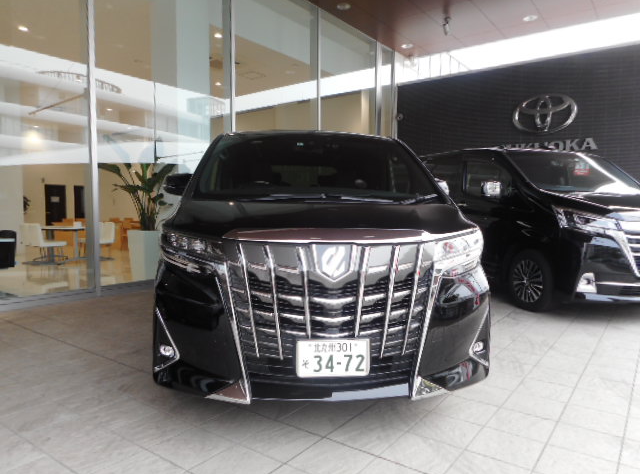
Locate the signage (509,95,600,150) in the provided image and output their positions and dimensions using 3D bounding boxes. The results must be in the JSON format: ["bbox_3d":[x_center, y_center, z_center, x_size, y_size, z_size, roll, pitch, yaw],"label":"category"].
[{"bbox_3d":[5.239,-2.635,10.736,2.120,1.390,0.100,3,4,37],"label":"signage"}]

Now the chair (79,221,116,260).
[{"bbox_3d":[-5.055,0.084,10.500,0.570,0.840,0.470,1,4,23],"label":"chair"}]

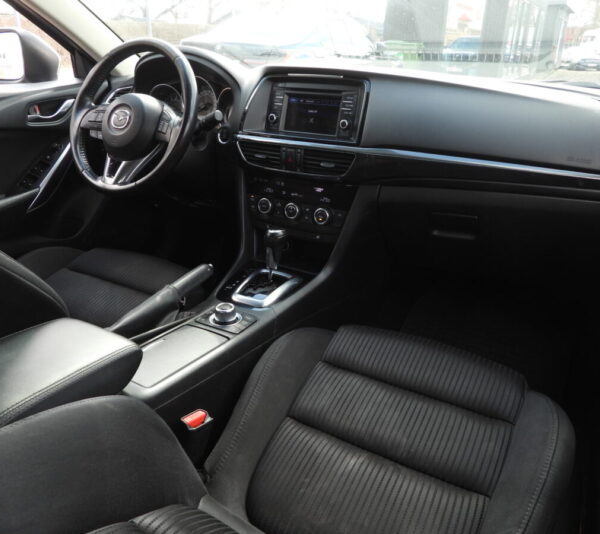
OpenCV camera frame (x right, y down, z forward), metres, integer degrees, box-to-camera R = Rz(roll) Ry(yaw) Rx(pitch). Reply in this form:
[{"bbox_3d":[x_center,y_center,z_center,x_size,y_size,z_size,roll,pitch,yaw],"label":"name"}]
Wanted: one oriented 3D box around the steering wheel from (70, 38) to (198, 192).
[{"bbox_3d":[-0.398,-0.358,1.158,0.370,0.370,0.110,12,-1,25],"label":"steering wheel"}]

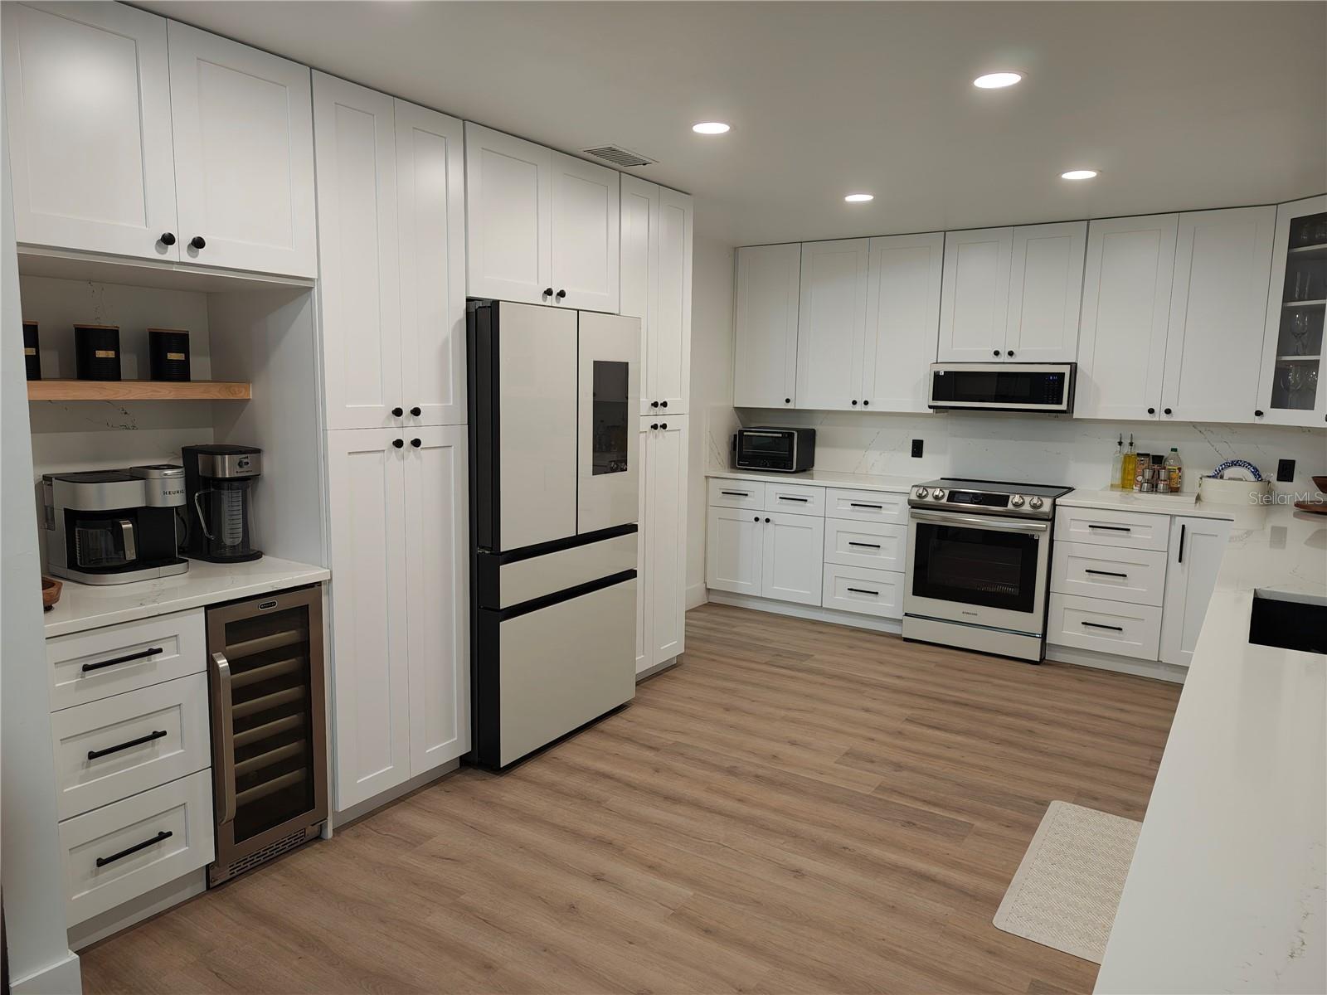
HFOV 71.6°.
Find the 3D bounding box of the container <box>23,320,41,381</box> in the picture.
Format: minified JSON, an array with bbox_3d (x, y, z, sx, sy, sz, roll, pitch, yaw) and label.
[{"bbox_3d":[-1.749,-0.395,2.484,0.114,0.160,0.114,6,9,33],"label":"container"}]

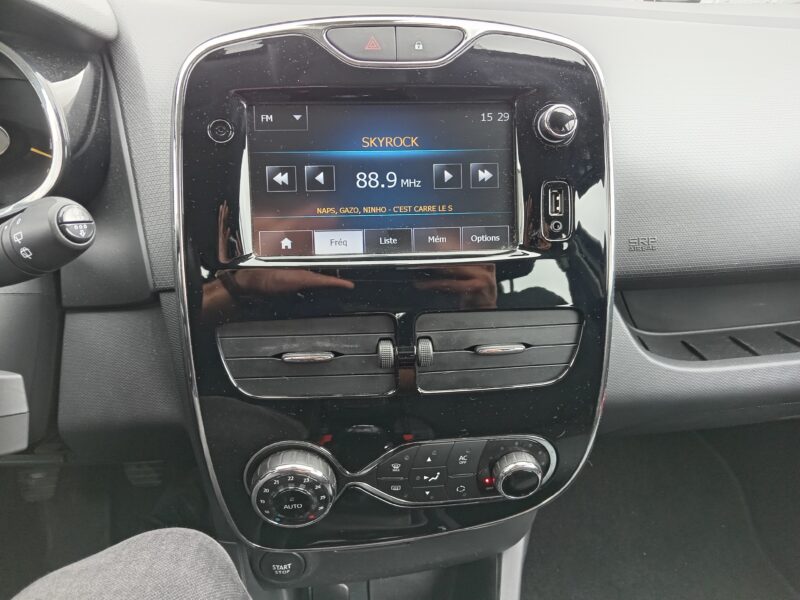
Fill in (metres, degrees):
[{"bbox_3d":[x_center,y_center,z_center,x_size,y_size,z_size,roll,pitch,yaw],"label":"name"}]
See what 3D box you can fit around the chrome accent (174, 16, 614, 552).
[{"bbox_3d":[0.000,-0.006,0.341,0.257,0.313,0.035,-2,4,-4],"label":"chrome accent"}]

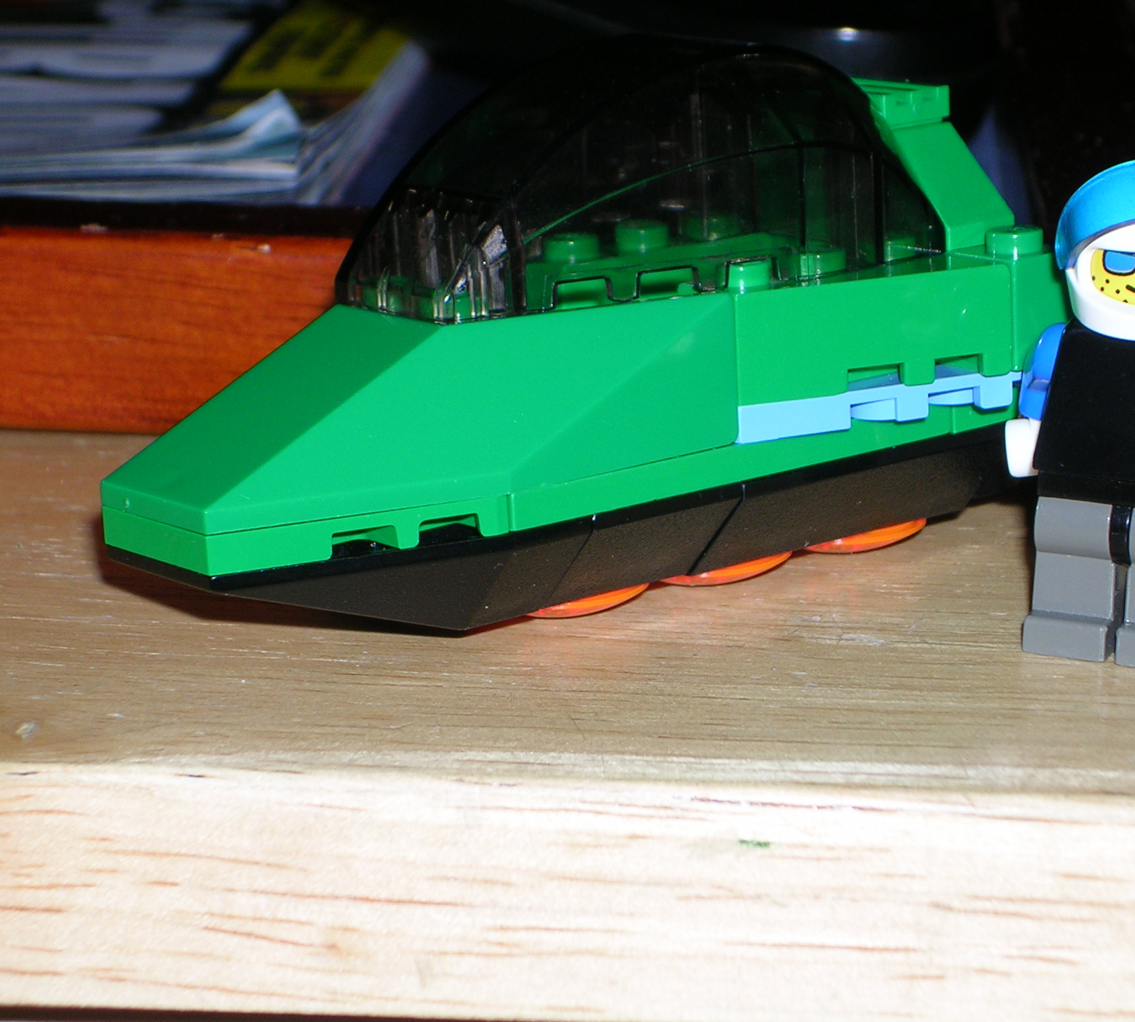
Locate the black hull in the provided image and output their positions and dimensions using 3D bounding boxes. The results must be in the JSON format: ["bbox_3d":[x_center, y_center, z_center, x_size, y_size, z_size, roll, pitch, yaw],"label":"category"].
[{"bbox_3d":[-0.001,0.001,0.390,0.081,0.010,0.032,-13,16,-36],"label":"black hull"}]

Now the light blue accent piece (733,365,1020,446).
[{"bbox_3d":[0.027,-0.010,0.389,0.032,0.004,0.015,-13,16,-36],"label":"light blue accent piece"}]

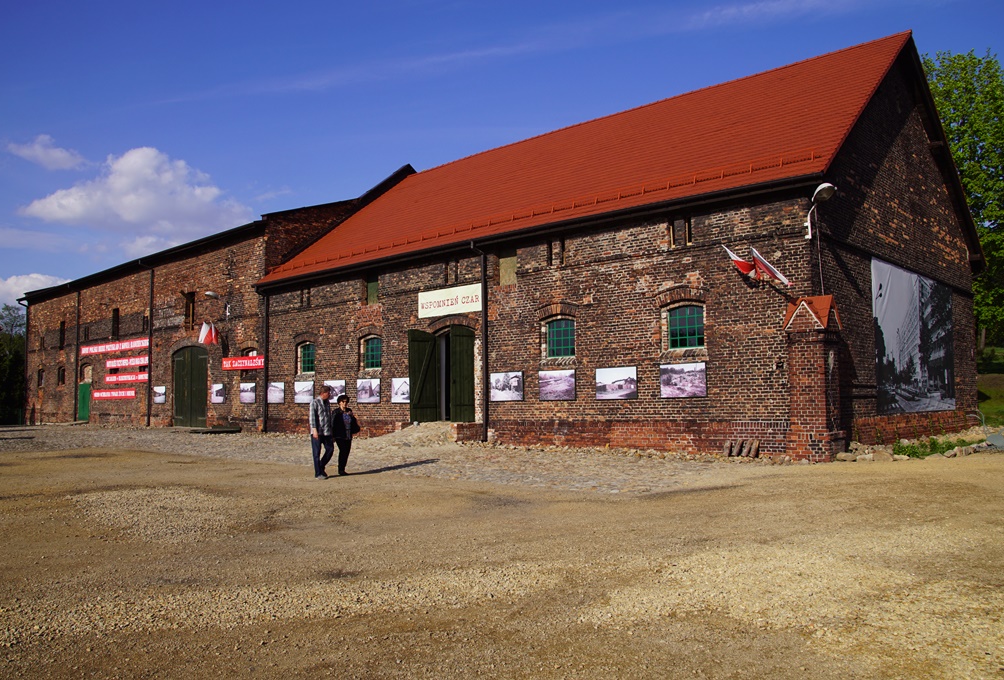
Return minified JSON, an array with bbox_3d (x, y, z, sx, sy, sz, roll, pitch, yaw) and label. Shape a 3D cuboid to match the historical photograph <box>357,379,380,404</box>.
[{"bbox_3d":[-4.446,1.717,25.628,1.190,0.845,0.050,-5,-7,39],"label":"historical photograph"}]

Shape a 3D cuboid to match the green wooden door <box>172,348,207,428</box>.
[{"bbox_3d":[-14.482,2.181,35.768,3.340,3.740,0.150,-4,-6,41],"label":"green wooden door"}]

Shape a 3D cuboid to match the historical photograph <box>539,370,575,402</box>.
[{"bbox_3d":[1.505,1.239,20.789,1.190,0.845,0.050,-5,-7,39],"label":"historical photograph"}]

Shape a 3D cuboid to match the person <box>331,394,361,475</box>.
[{"bbox_3d":[-3.120,1.888,15.200,0.380,1.590,0.520,-4,-5,37],"label":"person"}]

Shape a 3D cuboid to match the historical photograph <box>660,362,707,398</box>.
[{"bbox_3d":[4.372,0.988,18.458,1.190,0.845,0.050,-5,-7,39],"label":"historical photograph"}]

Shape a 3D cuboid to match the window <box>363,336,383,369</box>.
[{"bbox_3d":[-4.565,0.459,27.291,1.180,1.260,0.250,-4,-6,41],"label":"window"}]

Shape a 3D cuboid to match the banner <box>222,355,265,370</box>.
[{"bbox_3d":[-10.292,0.927,30.510,3.174,0.483,0.040,-5,-7,41],"label":"banner"}]

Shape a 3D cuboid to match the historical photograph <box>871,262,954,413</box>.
[{"bbox_3d":[12.802,0.088,23.363,0.060,4.190,8.590,-5,-6,42],"label":"historical photograph"}]

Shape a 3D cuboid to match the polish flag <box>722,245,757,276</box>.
[{"bbox_3d":[5.320,-1.722,16.860,0.807,0.738,0.350,-5,-7,39],"label":"polish flag"}]

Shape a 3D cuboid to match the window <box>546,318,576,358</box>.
[{"bbox_3d":[1.674,-0.056,21.018,0.971,1.036,0.120,-5,-7,39],"label":"window"}]

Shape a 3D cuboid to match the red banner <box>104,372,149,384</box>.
[{"bbox_3d":[-19.709,2.011,40.124,5.370,0.500,0.050,-4,-6,41],"label":"red banner"}]

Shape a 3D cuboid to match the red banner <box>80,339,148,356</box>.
[{"bbox_3d":[-21.060,0.418,41.396,8.750,0.500,0.050,-4,-6,41],"label":"red banner"}]

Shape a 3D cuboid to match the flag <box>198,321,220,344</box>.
[{"bbox_3d":[-12.704,-0.326,33.222,0.850,1.000,0.600,-4,-6,41],"label":"flag"}]

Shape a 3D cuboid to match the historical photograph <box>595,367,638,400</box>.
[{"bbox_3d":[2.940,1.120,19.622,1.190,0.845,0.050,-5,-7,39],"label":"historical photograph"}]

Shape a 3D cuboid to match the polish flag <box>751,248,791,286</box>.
[{"bbox_3d":[5.958,-1.606,16.941,0.900,0.800,0.270,0,-4,-16],"label":"polish flag"}]

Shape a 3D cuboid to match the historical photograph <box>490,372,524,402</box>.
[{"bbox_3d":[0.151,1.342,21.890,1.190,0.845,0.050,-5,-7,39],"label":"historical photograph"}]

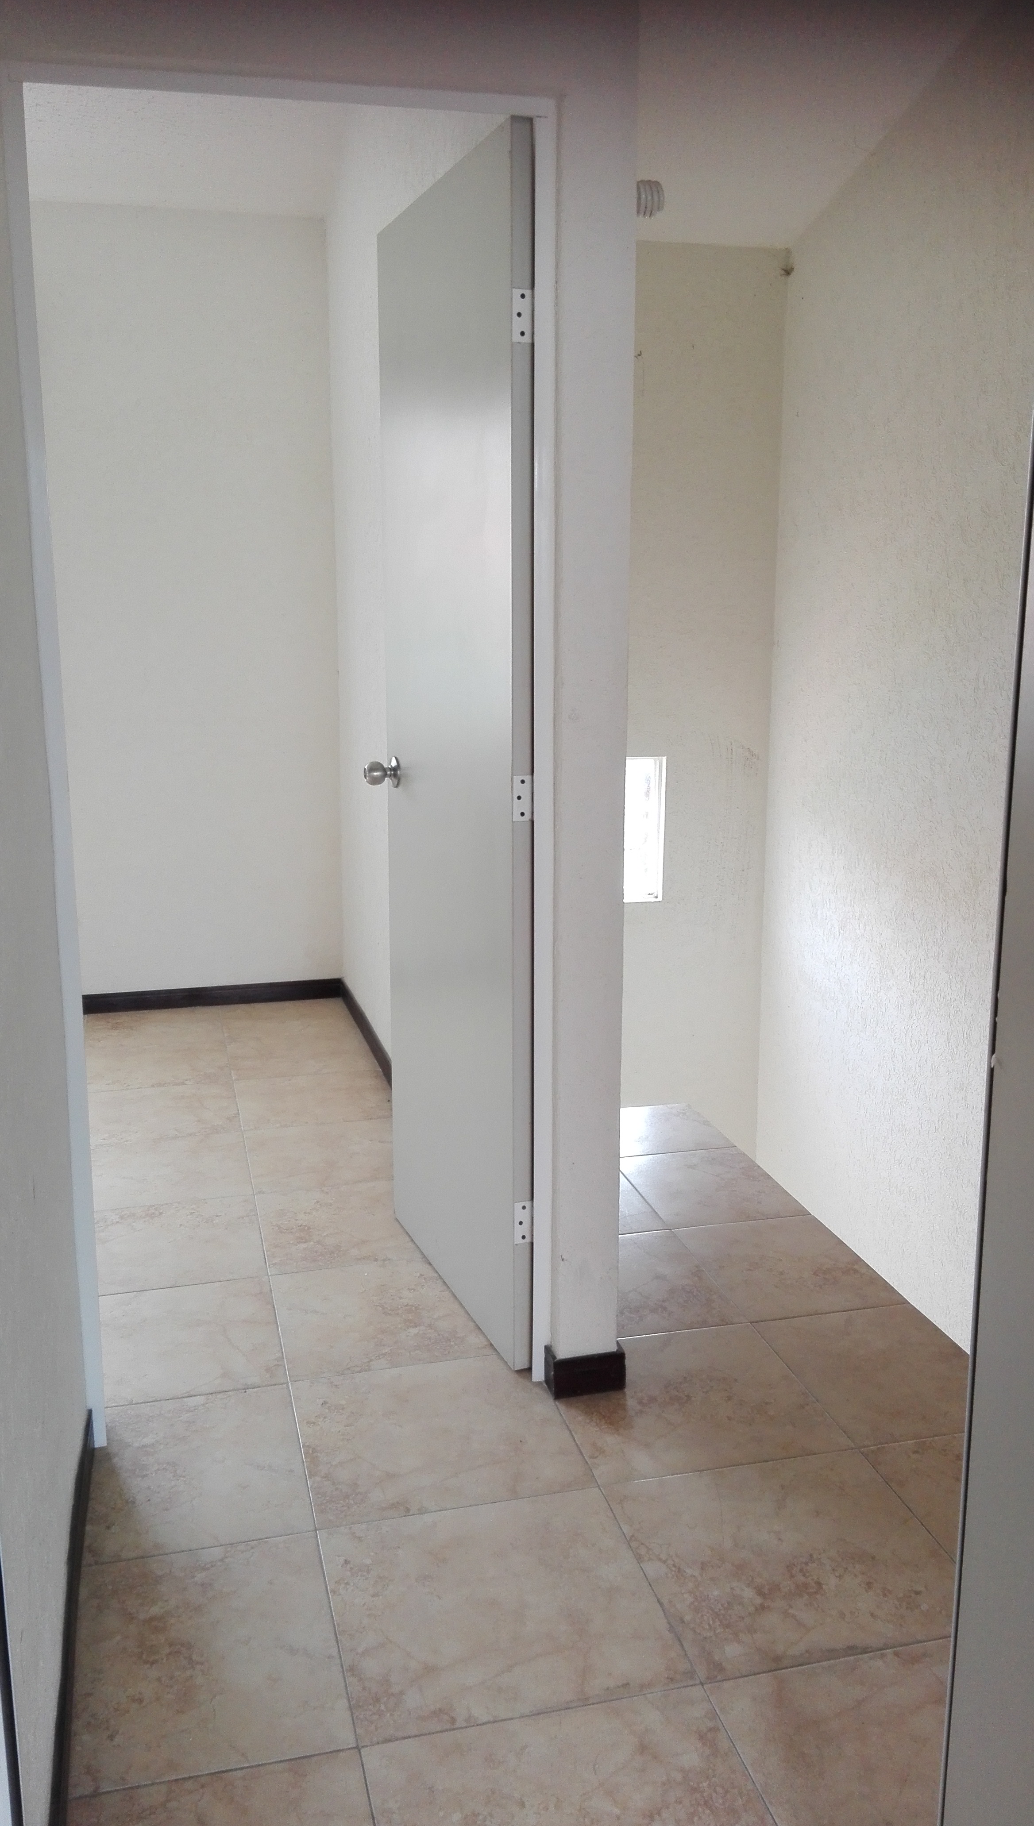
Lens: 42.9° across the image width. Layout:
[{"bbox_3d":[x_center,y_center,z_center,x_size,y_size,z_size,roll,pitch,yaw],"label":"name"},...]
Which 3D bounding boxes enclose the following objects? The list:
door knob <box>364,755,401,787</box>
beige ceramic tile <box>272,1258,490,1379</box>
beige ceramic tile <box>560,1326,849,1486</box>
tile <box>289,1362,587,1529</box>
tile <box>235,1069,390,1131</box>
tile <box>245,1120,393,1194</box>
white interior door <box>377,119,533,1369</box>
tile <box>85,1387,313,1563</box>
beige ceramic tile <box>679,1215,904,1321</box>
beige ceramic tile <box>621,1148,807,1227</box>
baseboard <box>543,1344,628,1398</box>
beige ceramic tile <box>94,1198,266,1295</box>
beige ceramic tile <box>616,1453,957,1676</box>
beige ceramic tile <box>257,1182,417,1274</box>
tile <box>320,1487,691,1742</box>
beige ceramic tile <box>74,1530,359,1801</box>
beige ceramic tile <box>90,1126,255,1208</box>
[{"bbox_3d":[-0.287,-0.300,2.810,0.065,0.070,0.070,-4,11,-22],"label":"door knob"},{"bbox_3d":[-0.253,0.822,2.703,0.465,0.010,0.425,-2,13,-15],"label":"beige ceramic tile"},{"bbox_3d":[0.295,0.861,2.332,0.444,0.010,0.436,-3,11,-14],"label":"beige ceramic tile"},{"bbox_3d":[-0.139,0.880,2.227,0.442,0.010,0.435,-3,11,-14],"label":"tile"},{"bbox_3d":[-0.587,0.558,3.903,0.465,0.010,0.425,-2,13,-15],"label":"tile"},{"bbox_3d":[-0.476,0.646,3.503,0.465,0.010,0.425,-2,13,-15],"label":"tile"},{"bbox_3d":[-0.125,-0.263,2.555,0.037,2.117,0.728,-4,11,-22],"label":"white interior door"},{"bbox_3d":[-0.541,0.927,2.195,0.363,0.010,0.425,-2,13,-15],"label":"tile"},{"bbox_3d":[0.590,0.787,2.929,0.352,0.010,0.425,-2,13,-15],"label":"beige ceramic tile"},{"bbox_3d":[0.474,0.686,3.271,0.347,0.010,0.446,-3,11,-14],"label":"beige ceramic tile"},{"bbox_3d":[0.129,0.845,2.440,0.138,0.069,0.055,-2,13,-15],"label":"baseboard"},{"bbox_3d":[-0.813,0.753,2.982,0.465,0.010,0.425,-2,13,-15],"label":"beige ceramic tile"},{"bbox_3d":[0.399,0.938,1.926,0.442,0.010,0.431,-3,11,-14],"label":"beige ceramic tile"},{"bbox_3d":[-0.363,0.723,3.062,0.447,0.010,0.444,-3,11,-14],"label":"beige ceramic tile"},{"bbox_3d":[-0.030,0.956,1.823,0.440,0.010,0.430,-3,11,-14],"label":"tile"},{"bbox_3d":[-0.403,0.972,1.735,0.329,0.010,0.430,-3,11,-14],"label":"beige ceramic tile"},{"bbox_3d":[-0.924,0.665,3.382,0.465,0.010,0.425,-2,13,-15],"label":"beige ceramic tile"}]

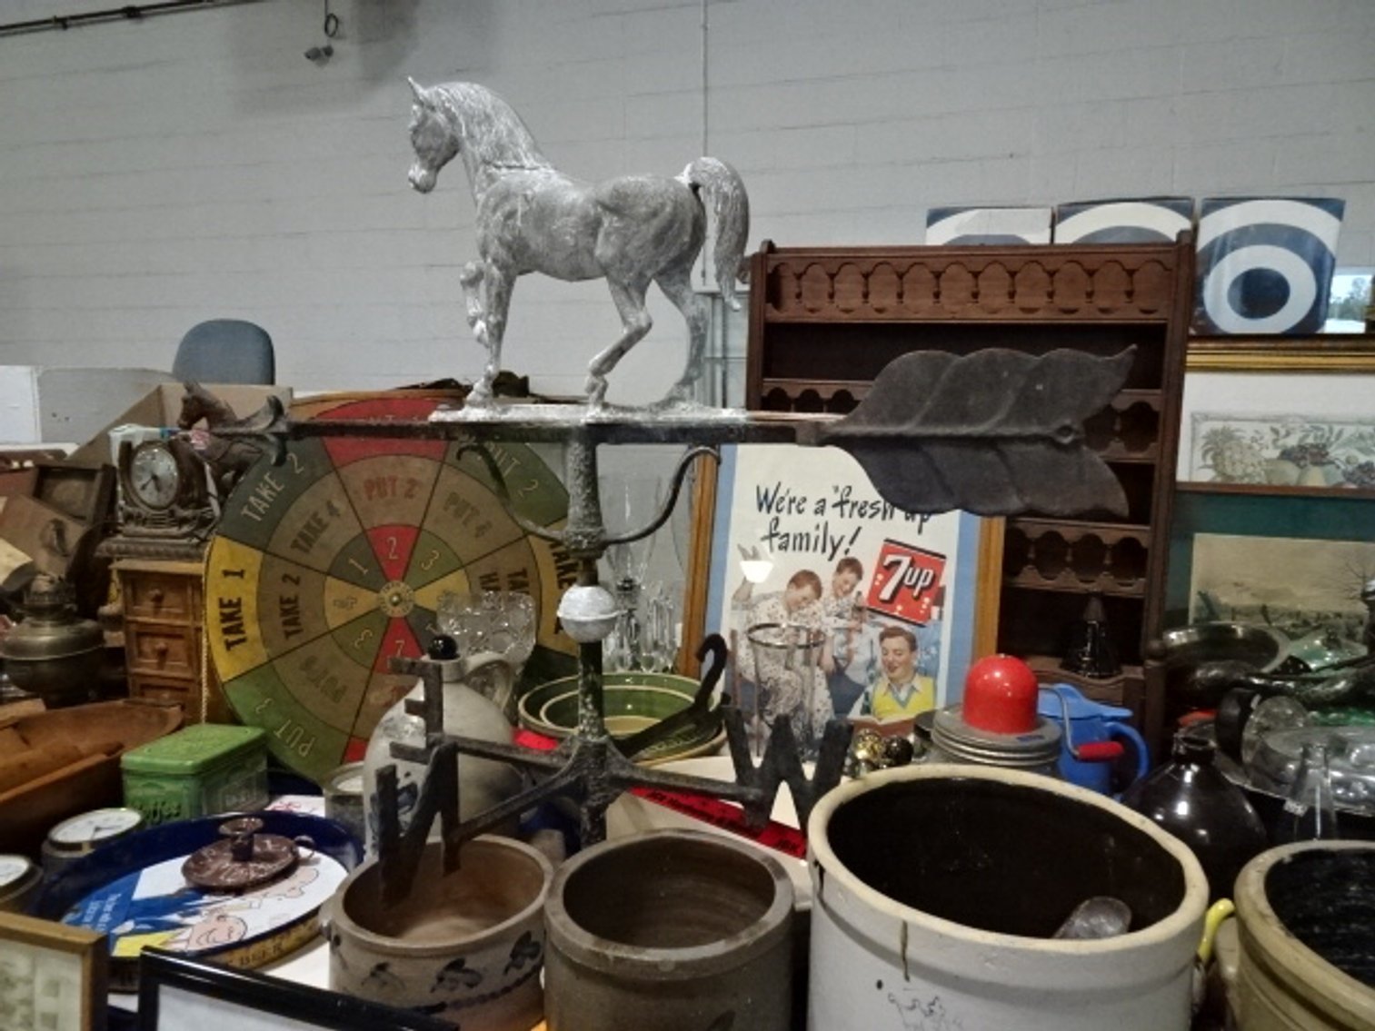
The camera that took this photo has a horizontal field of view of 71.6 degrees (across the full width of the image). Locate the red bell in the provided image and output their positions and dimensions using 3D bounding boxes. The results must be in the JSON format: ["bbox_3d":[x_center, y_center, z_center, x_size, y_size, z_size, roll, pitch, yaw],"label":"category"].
[{"bbox_3d":[0.340,0.187,1.029,0.076,0.072,0.076,1,10,0],"label":"red bell"}]

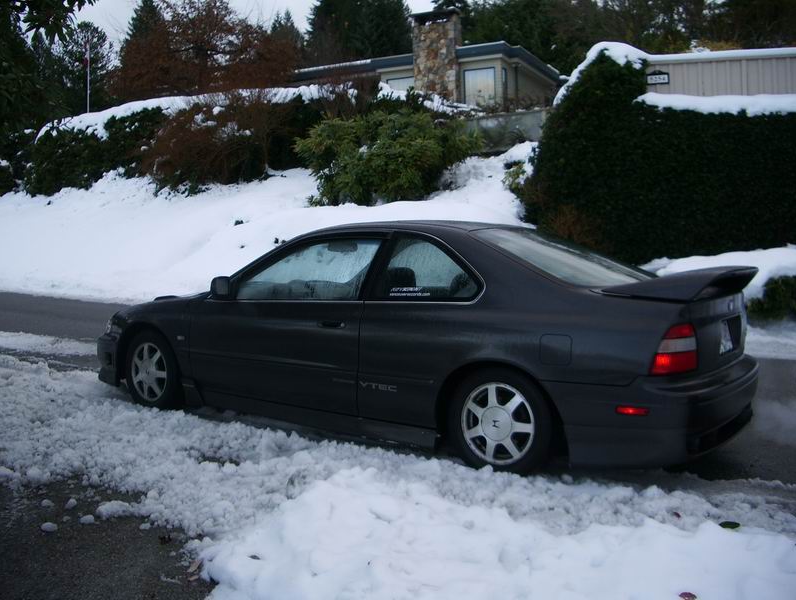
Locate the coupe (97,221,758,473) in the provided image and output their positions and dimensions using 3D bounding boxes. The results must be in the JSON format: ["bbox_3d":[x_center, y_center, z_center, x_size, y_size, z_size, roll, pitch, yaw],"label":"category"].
[{"bbox_3d":[-0.043,0.159,5.422,4.660,1.370,1.800,3,3,36],"label":"coupe"}]

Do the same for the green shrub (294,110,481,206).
[{"bbox_3d":[-0.240,-3.236,18.500,4.100,2.200,2.900,0,1,22],"label":"green shrub"}]

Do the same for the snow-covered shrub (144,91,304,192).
[{"bbox_3d":[-4.718,-4.186,21.500,4.100,2.660,2.600,0,1,22],"label":"snow-covered shrub"}]

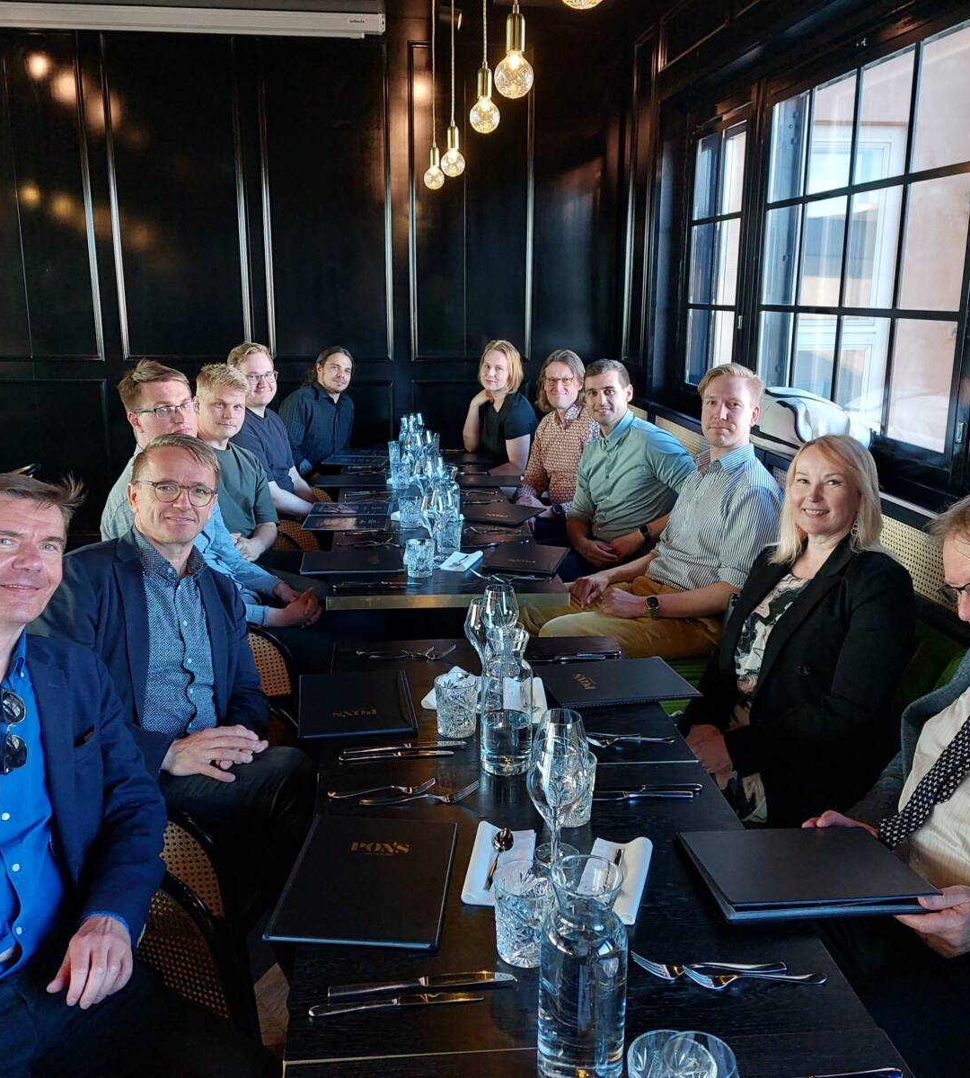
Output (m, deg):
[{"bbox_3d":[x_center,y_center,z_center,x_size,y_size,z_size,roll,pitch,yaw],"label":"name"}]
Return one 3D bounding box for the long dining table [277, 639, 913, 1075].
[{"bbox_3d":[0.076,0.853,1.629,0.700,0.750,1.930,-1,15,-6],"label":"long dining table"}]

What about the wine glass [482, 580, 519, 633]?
[{"bbox_3d":[0.032,0.213,2.243,0.082,0.210,0.082,2,14,5],"label":"wine glass"}]

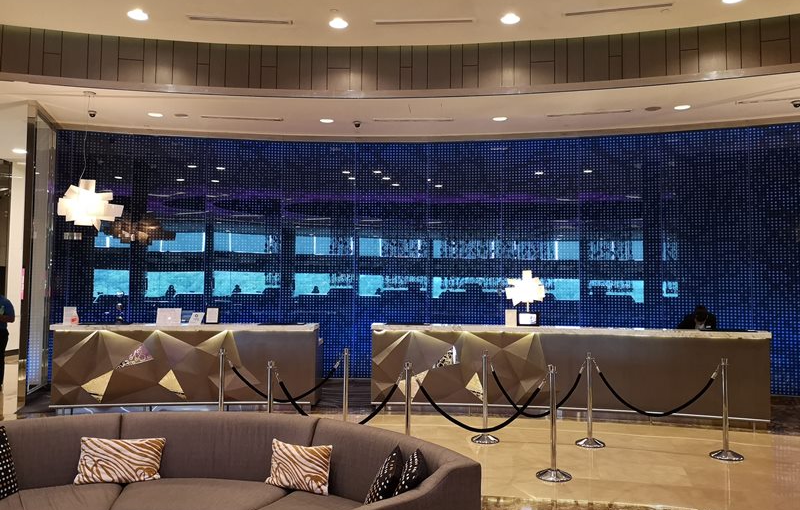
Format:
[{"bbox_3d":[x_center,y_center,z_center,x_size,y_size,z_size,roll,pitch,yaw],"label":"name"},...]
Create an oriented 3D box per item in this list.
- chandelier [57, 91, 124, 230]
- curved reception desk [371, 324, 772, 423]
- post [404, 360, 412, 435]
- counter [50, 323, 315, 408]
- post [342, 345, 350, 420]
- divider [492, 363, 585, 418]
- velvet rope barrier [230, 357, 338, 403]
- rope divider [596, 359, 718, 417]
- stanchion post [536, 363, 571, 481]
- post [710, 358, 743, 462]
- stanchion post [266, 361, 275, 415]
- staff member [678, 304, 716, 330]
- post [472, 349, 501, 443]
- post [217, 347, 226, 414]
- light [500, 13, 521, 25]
[{"bbox_3d":[-4.347,-1.319,8.765,0.900,1.971,0.850,1,-3,-17],"label":"chandelier"},{"bbox_3d":[2.045,1.487,7.975,4.900,1.125,0.900,0,-3,10],"label":"curved reception desk"},{"bbox_3d":[0.074,1.457,5.622,0.320,0.970,0.320,0,-3,0],"label":"post"},{"bbox_3d":[-2.760,1.500,8.359,3.320,1.150,0.720,1,-3,-7],"label":"counter"},{"bbox_3d":[-0.597,1.523,6.893,0.320,0.970,0.320,0,-3,0],"label":"post"},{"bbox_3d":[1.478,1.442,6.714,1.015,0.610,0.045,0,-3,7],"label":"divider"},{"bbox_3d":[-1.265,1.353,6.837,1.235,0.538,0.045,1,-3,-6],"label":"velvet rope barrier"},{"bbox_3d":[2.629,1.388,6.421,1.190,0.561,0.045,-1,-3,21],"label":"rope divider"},{"bbox_3d":[1.338,1.443,5.424,0.310,0.955,0.310,0,-3,0],"label":"stanchion post"},{"bbox_3d":[3.187,1.488,6.095,0.310,0.955,0.310,0,-3,0],"label":"post"},{"bbox_3d":[-1.177,1.451,5.651,0.320,0.970,0.320,0,-3,0],"label":"stanchion post"},{"bbox_3d":[3.864,1.380,8.137,0.500,1.454,0.420,-1,-3,19],"label":"staff member"},{"bbox_3d":[0.915,1.500,6.656,0.310,0.955,0.310,0,-3,0],"label":"post"},{"bbox_3d":[-1.899,1.480,6.650,0.310,0.955,0.310,0,-3,0],"label":"post"},{"bbox_3d":[1.385,-2.978,7.819,0.210,0.060,0.210,0,-3,0],"label":"light"}]

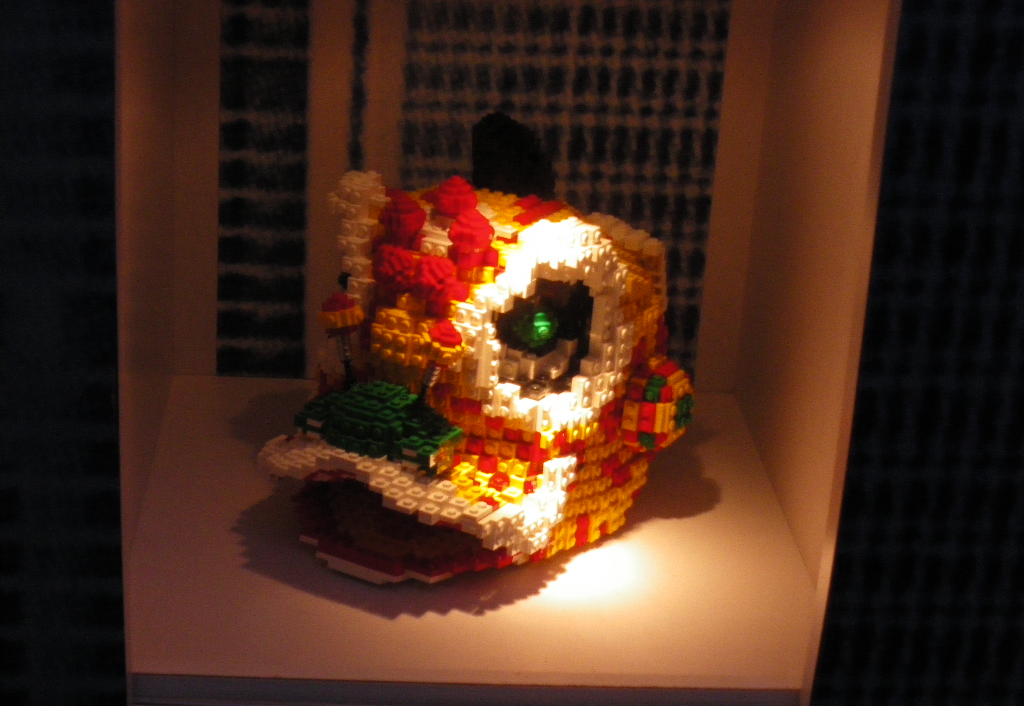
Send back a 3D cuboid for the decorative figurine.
[{"bbox_3d":[-0.037,-0.004,0.948,0.200,0.190,0.184,15,24,26],"label":"decorative figurine"}]

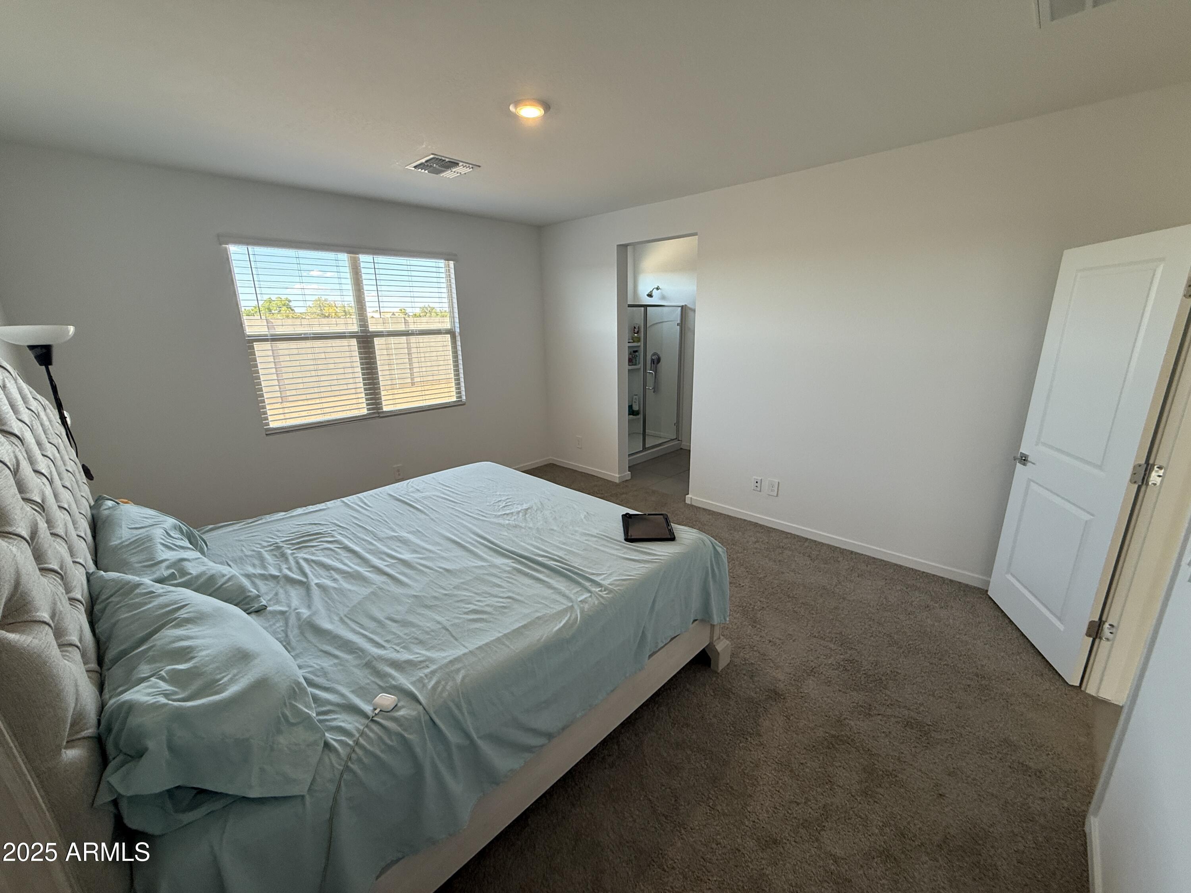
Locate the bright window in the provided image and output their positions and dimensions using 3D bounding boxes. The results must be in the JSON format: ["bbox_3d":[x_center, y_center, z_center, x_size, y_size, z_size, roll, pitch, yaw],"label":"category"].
[{"bbox_3d":[-2.000,-0.962,4.237,0.100,1.420,1.810,13,20,42],"label":"bright window"}]

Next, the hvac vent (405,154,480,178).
[{"bbox_3d":[-1.014,-1.849,3.213,0.365,0.022,0.365,13,20,42],"label":"hvac vent"}]

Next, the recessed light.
[{"bbox_3d":[-0.316,-1.623,2.336,0.195,0.030,0.195,-1,15,0],"label":"recessed light"}]

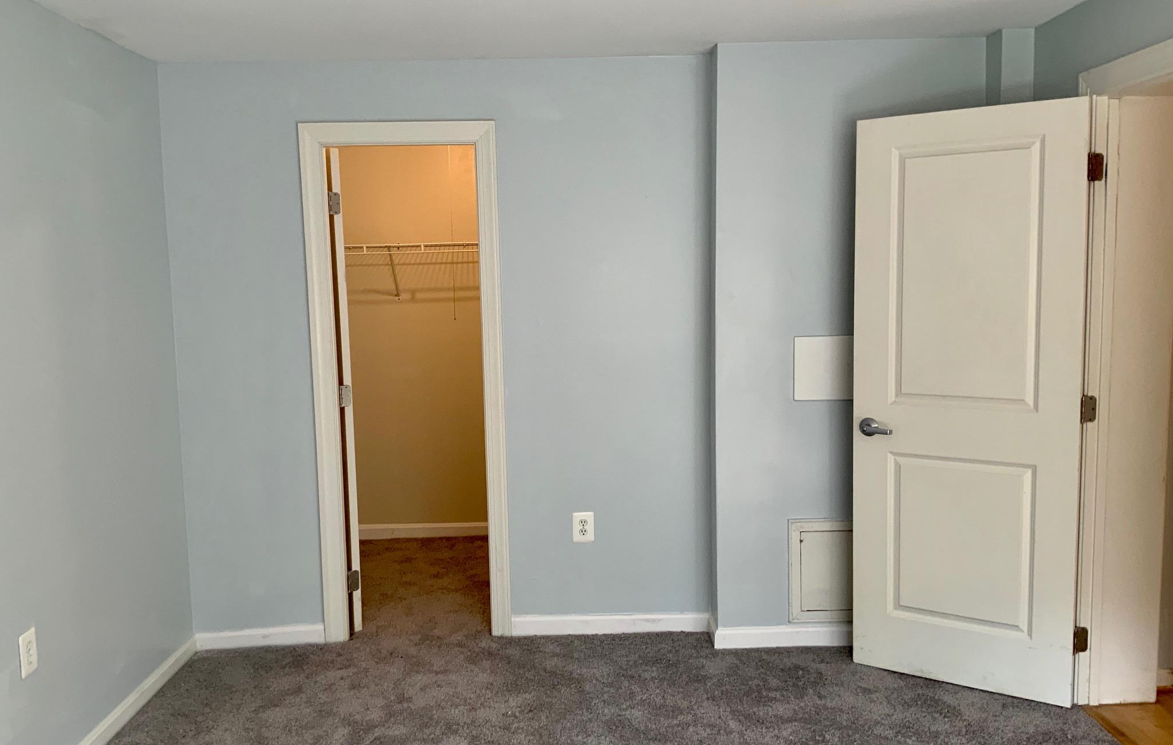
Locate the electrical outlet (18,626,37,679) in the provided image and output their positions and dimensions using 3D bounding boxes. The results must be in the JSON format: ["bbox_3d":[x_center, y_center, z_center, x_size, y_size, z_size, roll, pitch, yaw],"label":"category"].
[{"bbox_3d":[-1.659,0.833,2.924,0.008,0.127,0.083,-1,6,-1],"label":"electrical outlet"}]

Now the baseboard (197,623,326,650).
[{"bbox_3d":[-1.377,1.122,4.159,0.542,0.077,0.016,-2,6,-2],"label":"baseboard"}]

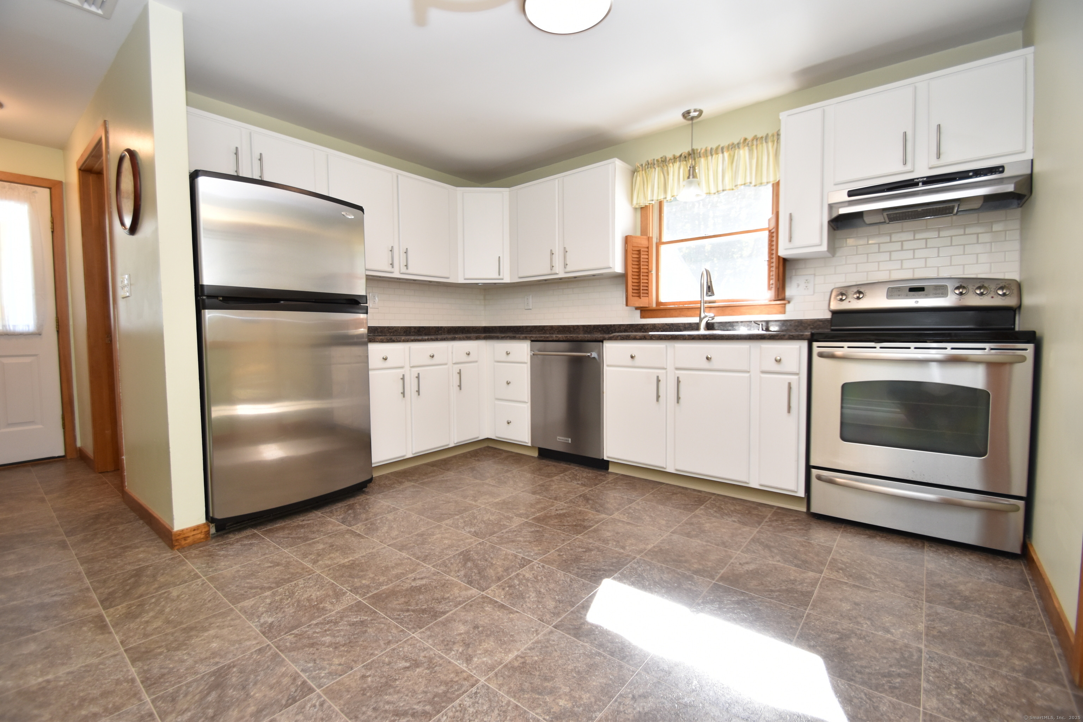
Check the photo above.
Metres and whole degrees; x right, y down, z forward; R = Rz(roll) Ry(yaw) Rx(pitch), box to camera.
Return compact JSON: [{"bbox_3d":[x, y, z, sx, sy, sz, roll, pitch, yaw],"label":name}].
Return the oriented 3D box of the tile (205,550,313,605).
[{"bbox_3d":[-1.077,0.830,1.737,0.302,0.010,0.295,2,4,39],"label":"tile"}]

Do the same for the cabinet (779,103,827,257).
[{"bbox_3d":[1.531,-0.990,2.603,0.230,0.785,0.320,2,4,38],"label":"cabinet"}]

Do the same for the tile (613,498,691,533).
[{"bbox_3d":[0.566,0.793,2.308,0.306,0.010,0.303,2,4,39],"label":"tile"}]

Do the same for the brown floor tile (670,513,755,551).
[{"bbox_3d":[0.808,0.807,2.127,0.304,0.010,0.300,2,4,39],"label":"brown floor tile"}]

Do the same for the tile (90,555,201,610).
[{"bbox_3d":[-1.512,0.845,1.728,0.303,0.015,0.299,2,3,39],"label":"tile"}]

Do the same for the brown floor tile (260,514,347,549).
[{"bbox_3d":[-1.148,0.816,2.172,0.312,0.010,0.300,2,4,38],"label":"brown floor tile"}]

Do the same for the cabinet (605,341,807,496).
[{"bbox_3d":[1.063,0.271,2.881,1.178,0.802,0.621,2,4,38],"label":"cabinet"}]

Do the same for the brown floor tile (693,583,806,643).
[{"bbox_3d":[0.662,0.833,1.473,0.300,0.010,0.293,2,4,39],"label":"brown floor tile"}]

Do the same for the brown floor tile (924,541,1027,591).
[{"bbox_3d":[1.688,0.809,1.772,0.297,0.010,0.297,2,3,38],"label":"brown floor tile"}]

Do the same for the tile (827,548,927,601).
[{"bbox_3d":[1.298,0.827,1.758,0.303,0.015,0.299,2,3,39],"label":"tile"}]

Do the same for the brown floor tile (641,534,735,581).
[{"bbox_3d":[0.627,0.825,1.900,0.303,0.015,0.299,2,3,39],"label":"brown floor tile"}]

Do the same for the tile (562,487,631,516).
[{"bbox_3d":[0.328,0.801,2.541,0.303,0.015,0.299,2,3,39],"label":"tile"}]

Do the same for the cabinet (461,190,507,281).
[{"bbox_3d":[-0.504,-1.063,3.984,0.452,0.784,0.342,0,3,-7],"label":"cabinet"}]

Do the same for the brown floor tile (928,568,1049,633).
[{"bbox_3d":[1.532,0.833,1.578,0.303,0.015,0.299,2,3,39],"label":"brown floor tile"}]

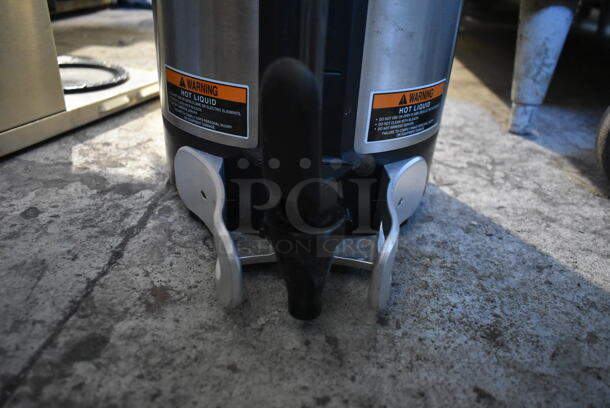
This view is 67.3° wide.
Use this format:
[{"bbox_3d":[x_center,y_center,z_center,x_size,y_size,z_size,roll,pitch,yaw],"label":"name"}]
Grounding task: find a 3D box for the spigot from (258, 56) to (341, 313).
[{"bbox_3d":[-0.001,-0.004,0.235,0.040,0.132,0.064,-2,27,-2],"label":"spigot"}]

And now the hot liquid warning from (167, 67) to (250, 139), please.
[{"bbox_3d":[-0.068,-0.068,0.300,0.078,0.033,0.007,21,31,31],"label":"hot liquid warning"}]

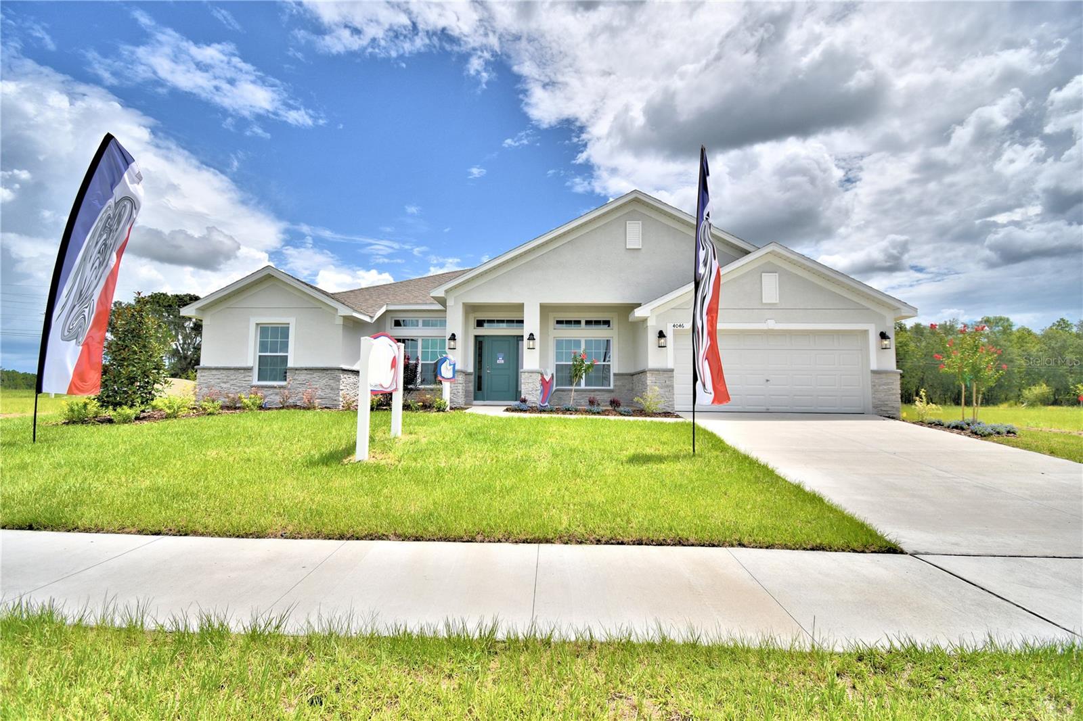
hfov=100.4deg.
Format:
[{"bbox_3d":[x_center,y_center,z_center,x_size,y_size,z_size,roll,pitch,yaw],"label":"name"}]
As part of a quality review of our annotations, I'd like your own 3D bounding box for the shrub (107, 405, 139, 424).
[{"bbox_3d":[-8.594,1.122,9.284,0.460,0.360,0.460,4,-6,-42],"label":"shrub"}]

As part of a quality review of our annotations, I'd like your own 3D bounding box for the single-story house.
[{"bbox_3d":[0.065,-1.183,19.849,18.850,6.200,17.000,0,-4,2],"label":"single-story house"}]

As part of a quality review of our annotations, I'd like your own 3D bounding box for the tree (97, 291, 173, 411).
[{"bbox_3d":[-9.313,-0.159,10.307,1.220,2.810,1.220,4,-6,-42],"label":"tree"}]

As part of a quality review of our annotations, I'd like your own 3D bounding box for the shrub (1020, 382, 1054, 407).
[{"bbox_3d":[34.722,2.397,31.586,1.550,1.710,1.550,4,-6,-42],"label":"shrub"}]

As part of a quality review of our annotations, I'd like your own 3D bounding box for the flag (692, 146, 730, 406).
[{"bbox_3d":[2.685,-1.473,7.276,0.700,4.360,0.280,4,-5,-39],"label":"flag"}]

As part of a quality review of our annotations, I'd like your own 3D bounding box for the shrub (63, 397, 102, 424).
[{"bbox_3d":[-9.490,1.031,9.325,0.560,0.560,0.560,-4,-6,45],"label":"shrub"}]

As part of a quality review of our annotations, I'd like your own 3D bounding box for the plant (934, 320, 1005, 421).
[{"bbox_3d":[9.719,0.279,10.237,1.200,2.310,1.200,-3,-6,43],"label":"plant"}]

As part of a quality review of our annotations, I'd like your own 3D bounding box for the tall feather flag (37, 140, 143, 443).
[{"bbox_3d":[-7.462,-1.306,7.450,0.250,5.100,0.950,-3,-6,43],"label":"tall feather flag"}]

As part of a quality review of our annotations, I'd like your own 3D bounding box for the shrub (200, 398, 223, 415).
[{"bbox_3d":[-8.173,1.152,11.172,0.460,0.420,0.460,3,-5,-36],"label":"shrub"}]

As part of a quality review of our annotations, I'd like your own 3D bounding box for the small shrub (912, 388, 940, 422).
[{"bbox_3d":[8.972,1.043,10.512,0.490,0.790,0.490,-3,-5,40],"label":"small shrub"}]

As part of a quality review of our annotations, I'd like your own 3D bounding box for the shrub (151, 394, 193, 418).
[{"bbox_3d":[-8.328,1.030,10.183,0.720,0.570,0.720,4,-5,-39],"label":"shrub"}]

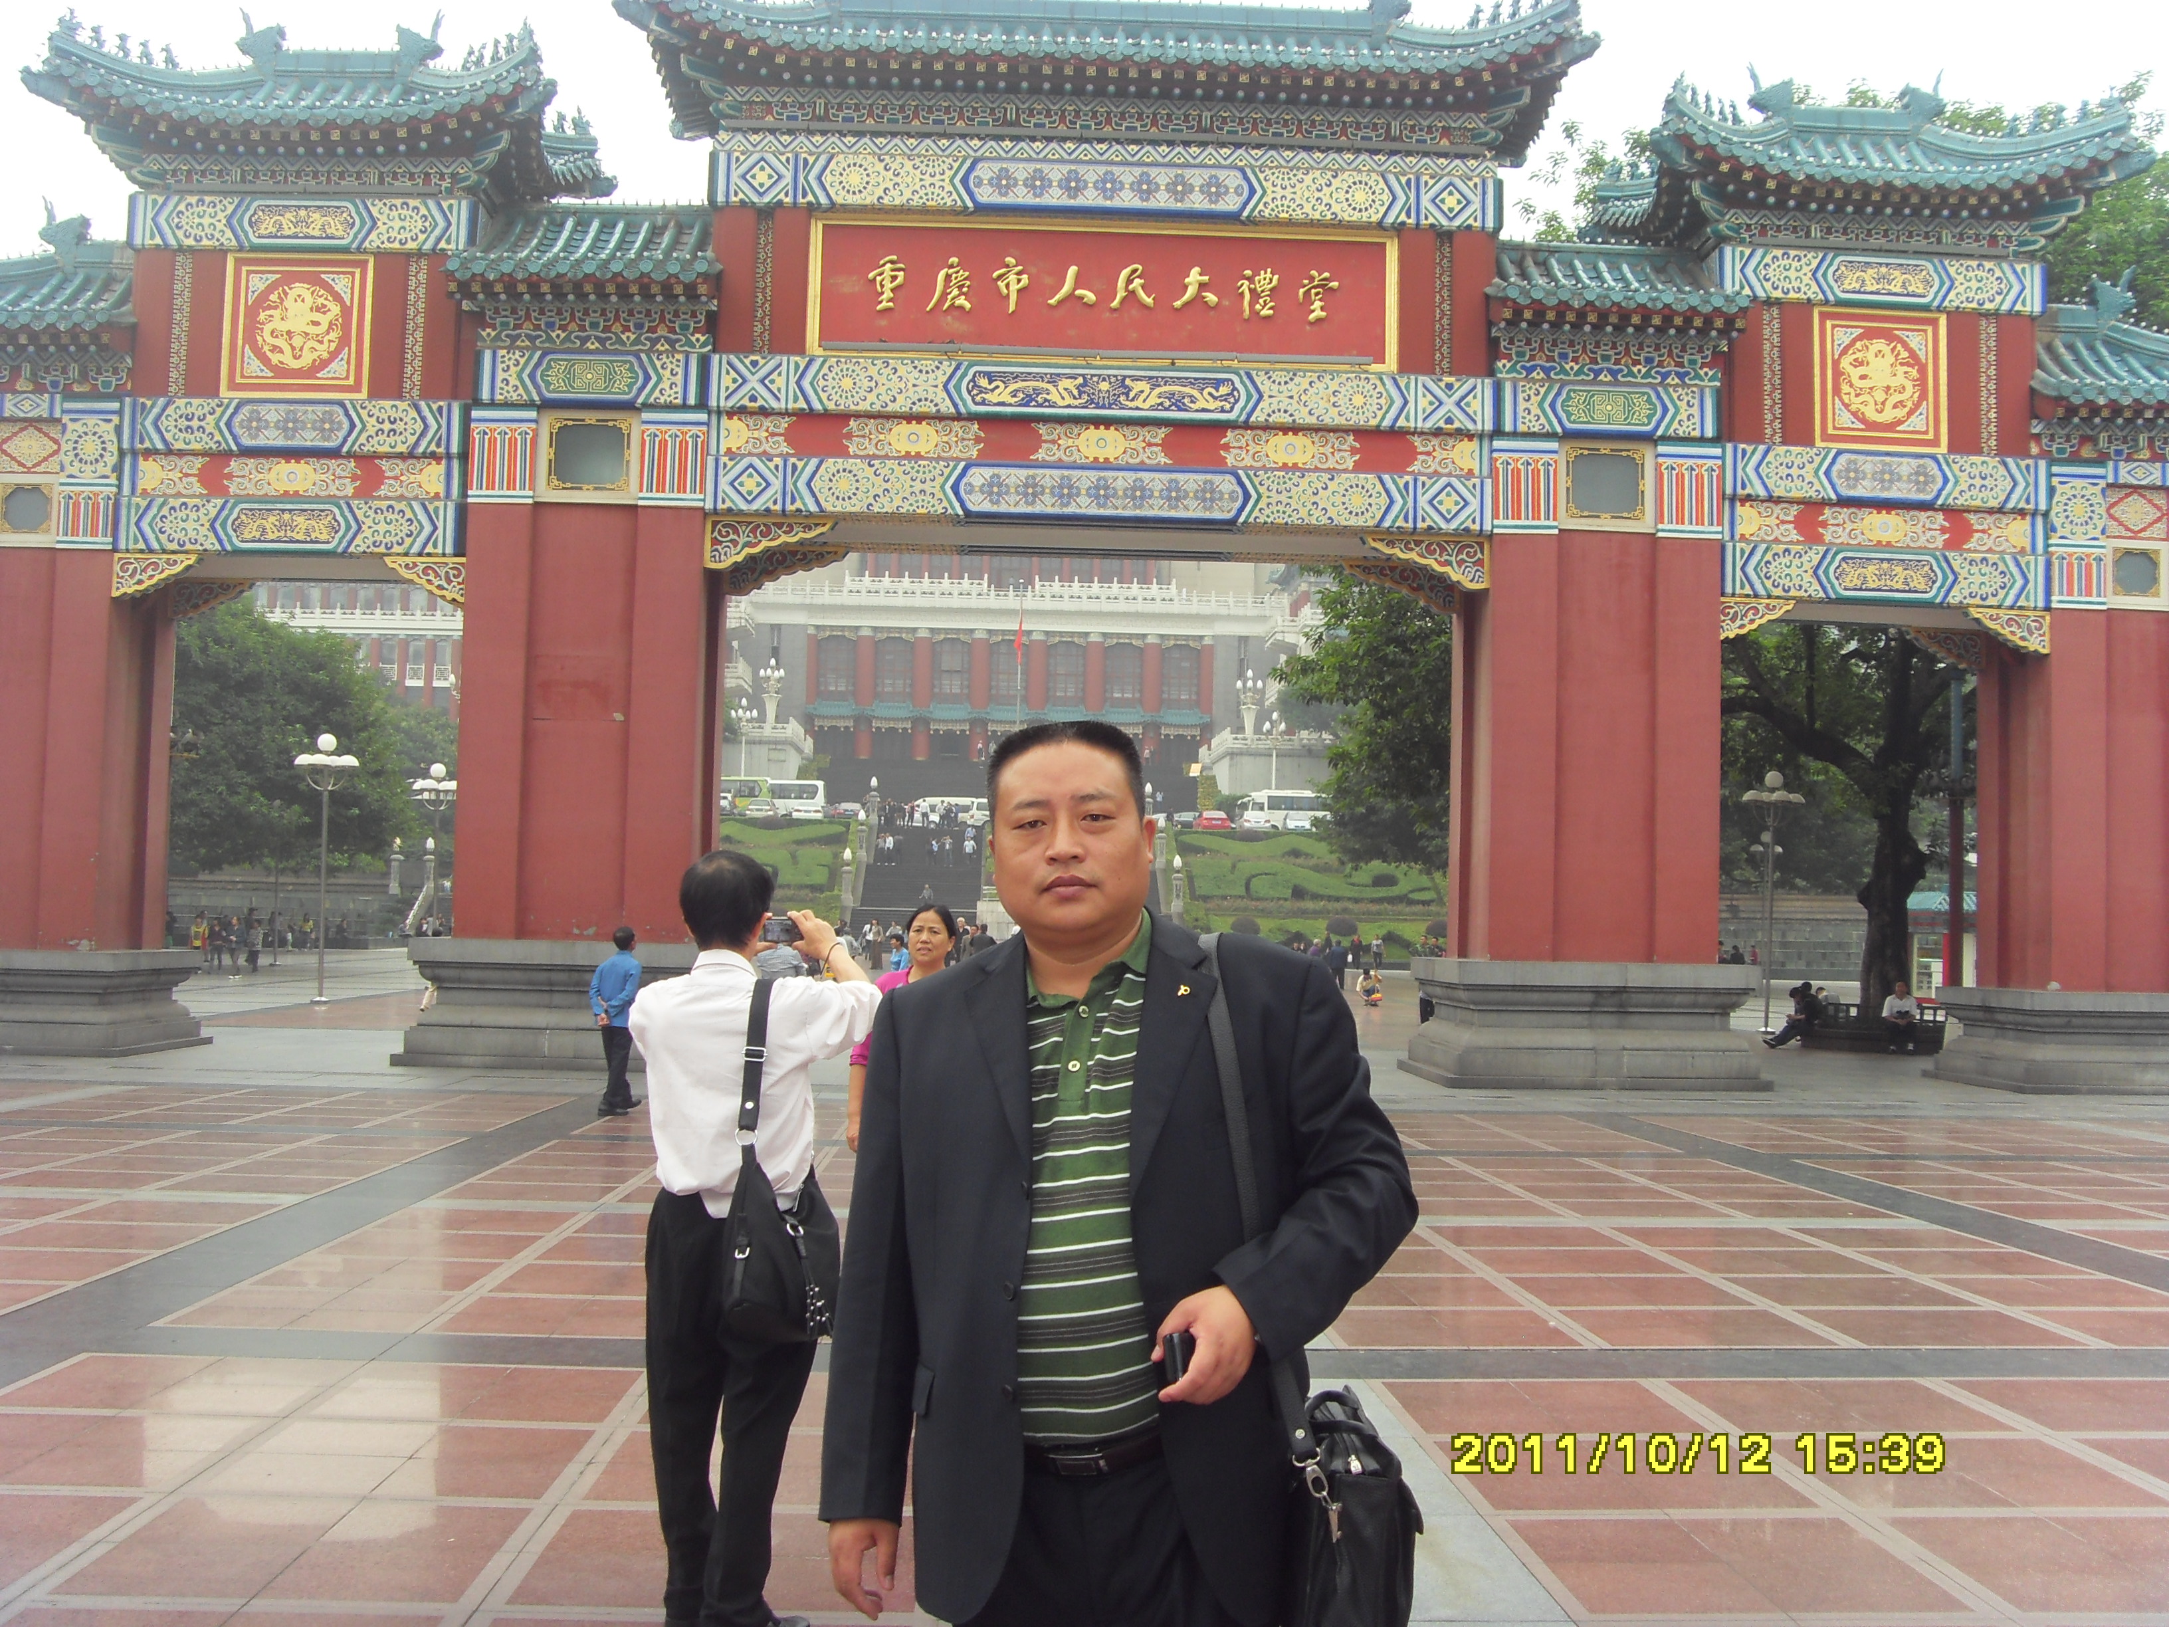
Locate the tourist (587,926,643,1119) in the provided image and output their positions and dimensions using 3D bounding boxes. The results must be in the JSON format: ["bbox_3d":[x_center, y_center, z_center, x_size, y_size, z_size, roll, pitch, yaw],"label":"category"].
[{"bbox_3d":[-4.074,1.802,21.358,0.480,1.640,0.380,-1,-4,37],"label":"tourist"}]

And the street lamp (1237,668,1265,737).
[{"bbox_3d":[11.688,-7.574,172.000,1.950,5.100,1.950,1,-3,-2],"label":"street lamp"}]

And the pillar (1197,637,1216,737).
[{"bbox_3d":[10.025,-9.076,201.354,1.450,10.600,1.450,1,-3,-2],"label":"pillar"}]

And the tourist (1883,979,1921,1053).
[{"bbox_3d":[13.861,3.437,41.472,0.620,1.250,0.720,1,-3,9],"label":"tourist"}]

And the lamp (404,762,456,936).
[{"bbox_3d":[-17.074,1.596,64.367,1.420,5.840,1.420,1,-3,-2],"label":"lamp"}]

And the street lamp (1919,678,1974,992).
[{"bbox_3d":[15.224,0.819,42.671,1.150,6.730,1.150,1,-3,-2],"label":"street lamp"}]

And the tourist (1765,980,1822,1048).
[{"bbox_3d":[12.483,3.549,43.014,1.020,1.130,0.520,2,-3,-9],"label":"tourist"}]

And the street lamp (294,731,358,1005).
[{"bbox_3d":[-15.704,1.136,50.600,1.300,5.600,1.300,1,-3,-2],"label":"street lamp"}]

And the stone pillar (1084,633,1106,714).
[{"bbox_3d":[0.808,-9.436,200.998,1.500,10.800,1.500,1,-3,-2],"label":"stone pillar"}]

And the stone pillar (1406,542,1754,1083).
[{"bbox_3d":[6.175,0.036,30.596,3.855,6.613,3.825,1,-3,-2],"label":"stone pillar"}]

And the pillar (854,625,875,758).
[{"bbox_3d":[-18.011,-9.887,200.257,1.500,10.900,1.500,1,-3,-2],"label":"pillar"}]

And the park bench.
[{"bbox_3d":[13.476,3.619,41.747,2.350,0.900,1.900,1,-3,12],"label":"park bench"}]

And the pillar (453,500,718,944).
[{"bbox_3d":[-5.937,-1.011,29.806,2.770,5.150,2.650,1,-3,-2],"label":"pillar"}]

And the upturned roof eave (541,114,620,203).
[{"bbox_3d":[-6.978,-9.028,33.600,1.150,1.150,1.200,1,-3,-2],"label":"upturned roof eave"}]

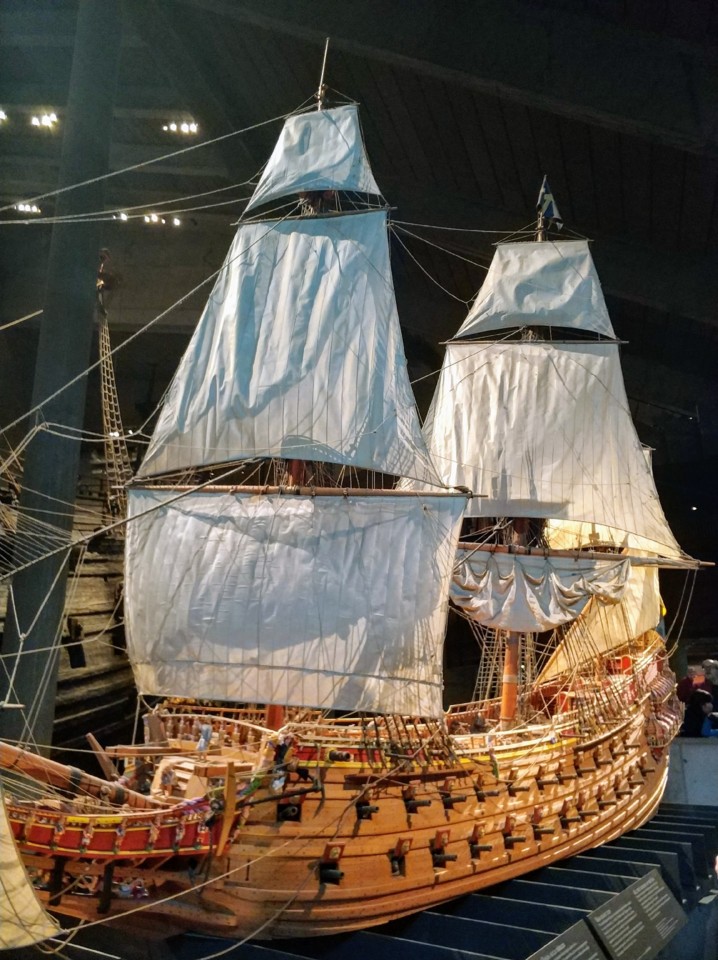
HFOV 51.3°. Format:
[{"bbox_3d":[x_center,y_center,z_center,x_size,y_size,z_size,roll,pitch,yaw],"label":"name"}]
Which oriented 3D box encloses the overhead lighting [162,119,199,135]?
[{"bbox_3d":[-5.813,-11.513,24.361,1.150,0.380,0.380,4,-17,-15],"label":"overhead lighting"}]

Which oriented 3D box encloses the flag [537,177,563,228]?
[{"bbox_3d":[1.450,-2.112,5.693,0.210,0.400,0.090,3,-17,-10],"label":"flag"}]

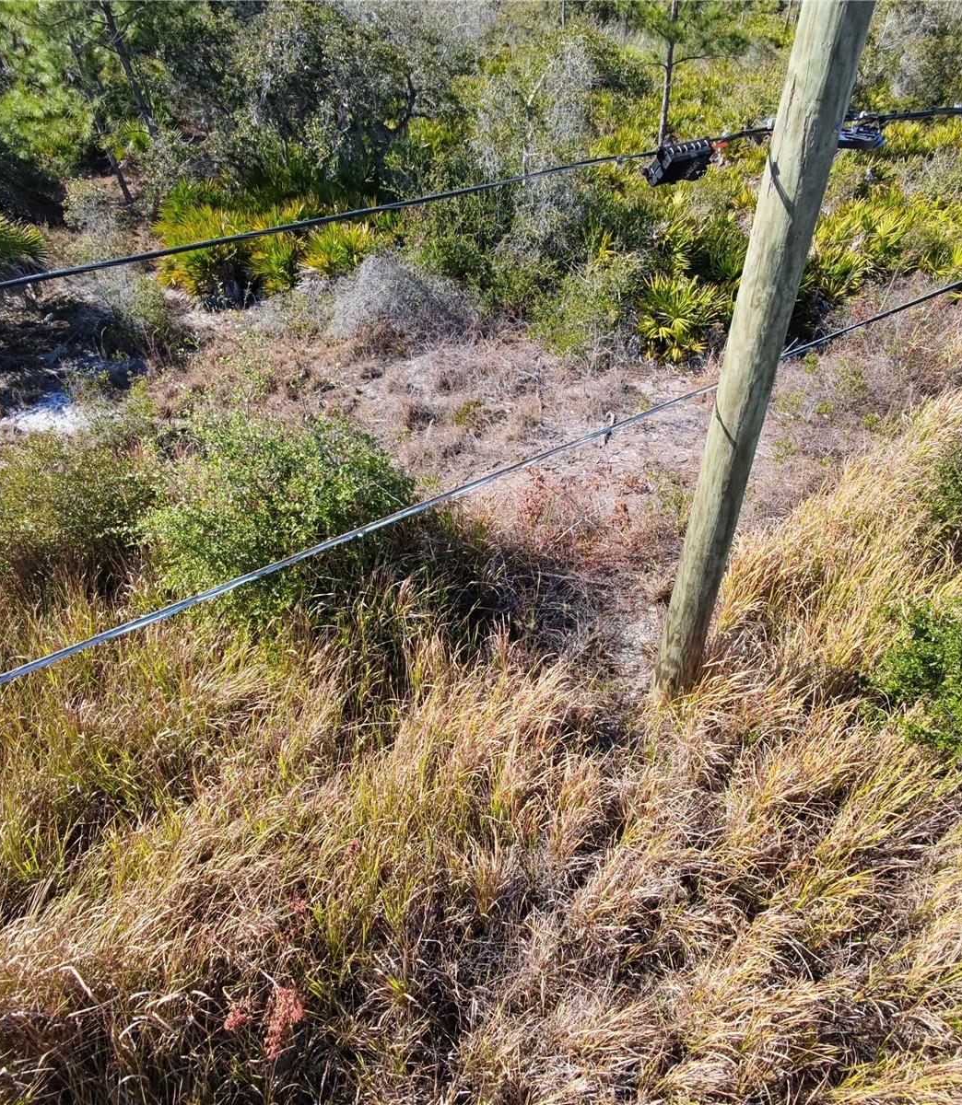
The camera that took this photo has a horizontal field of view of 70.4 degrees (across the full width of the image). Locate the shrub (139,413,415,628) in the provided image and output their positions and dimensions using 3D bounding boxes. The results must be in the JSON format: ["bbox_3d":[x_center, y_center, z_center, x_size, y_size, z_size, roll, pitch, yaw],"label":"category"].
[{"bbox_3d":[-1.690,-0.230,5.850,2.200,1.550,2.000,-1,39,0],"label":"shrub"}]

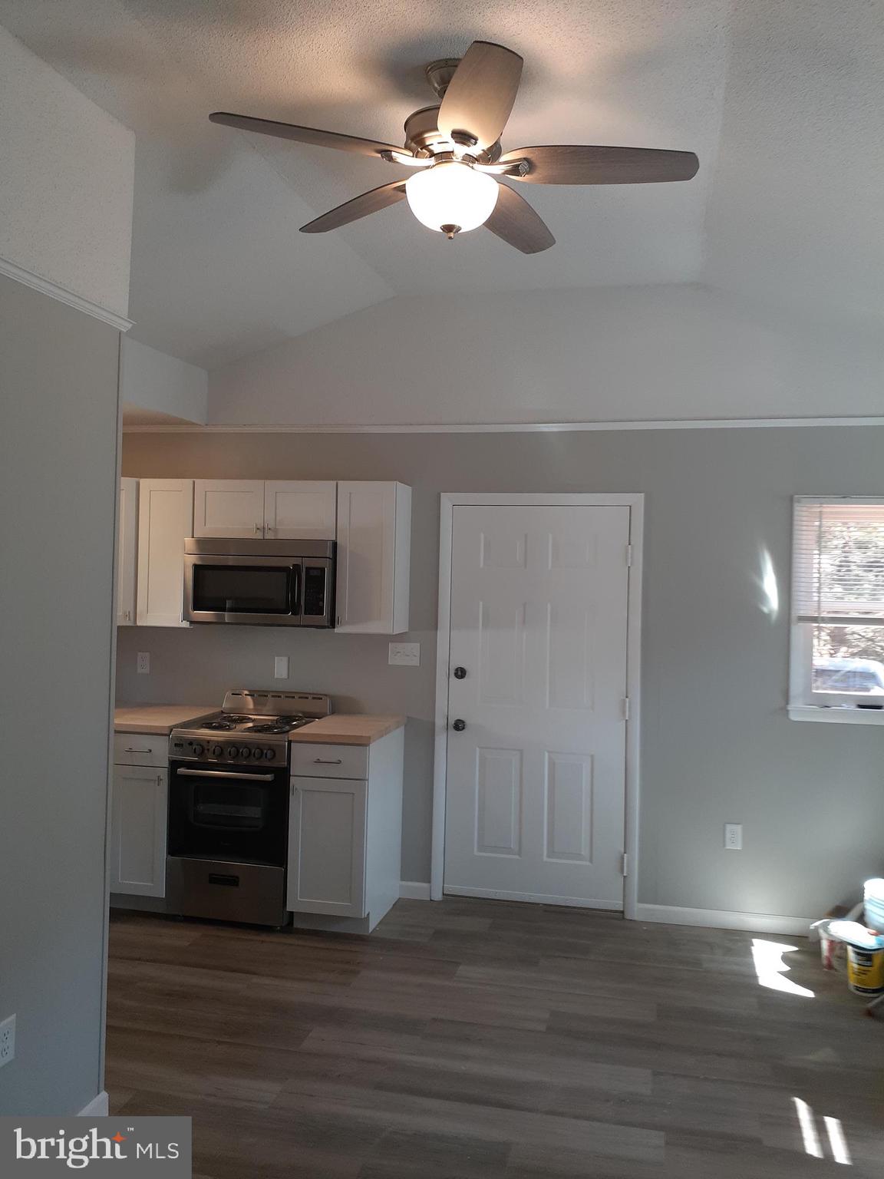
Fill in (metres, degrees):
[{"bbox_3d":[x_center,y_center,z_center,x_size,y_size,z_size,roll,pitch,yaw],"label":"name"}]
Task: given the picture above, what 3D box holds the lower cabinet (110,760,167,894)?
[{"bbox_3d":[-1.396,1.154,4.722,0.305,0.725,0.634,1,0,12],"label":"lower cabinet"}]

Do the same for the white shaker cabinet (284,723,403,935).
[{"bbox_3d":[-0.458,1.152,4.522,0.380,0.892,0.634,1,0,12],"label":"white shaker cabinet"}]

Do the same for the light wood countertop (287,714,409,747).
[{"bbox_3d":[-0.449,0.685,4.508,0.395,0.042,0.660,1,0,12],"label":"light wood countertop"}]

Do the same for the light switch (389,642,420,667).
[{"bbox_3d":[-0.195,0.338,4.786,0.165,0.115,0.012,1,0,12],"label":"light switch"}]

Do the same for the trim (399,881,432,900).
[{"bbox_3d":[-0.137,1.565,4.770,0.170,0.079,0.015,1,0,12],"label":"trim"}]

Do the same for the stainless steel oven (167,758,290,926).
[{"bbox_3d":[-0.959,1.181,4.605,0.605,0.790,0.640,1,0,11],"label":"stainless steel oven"}]

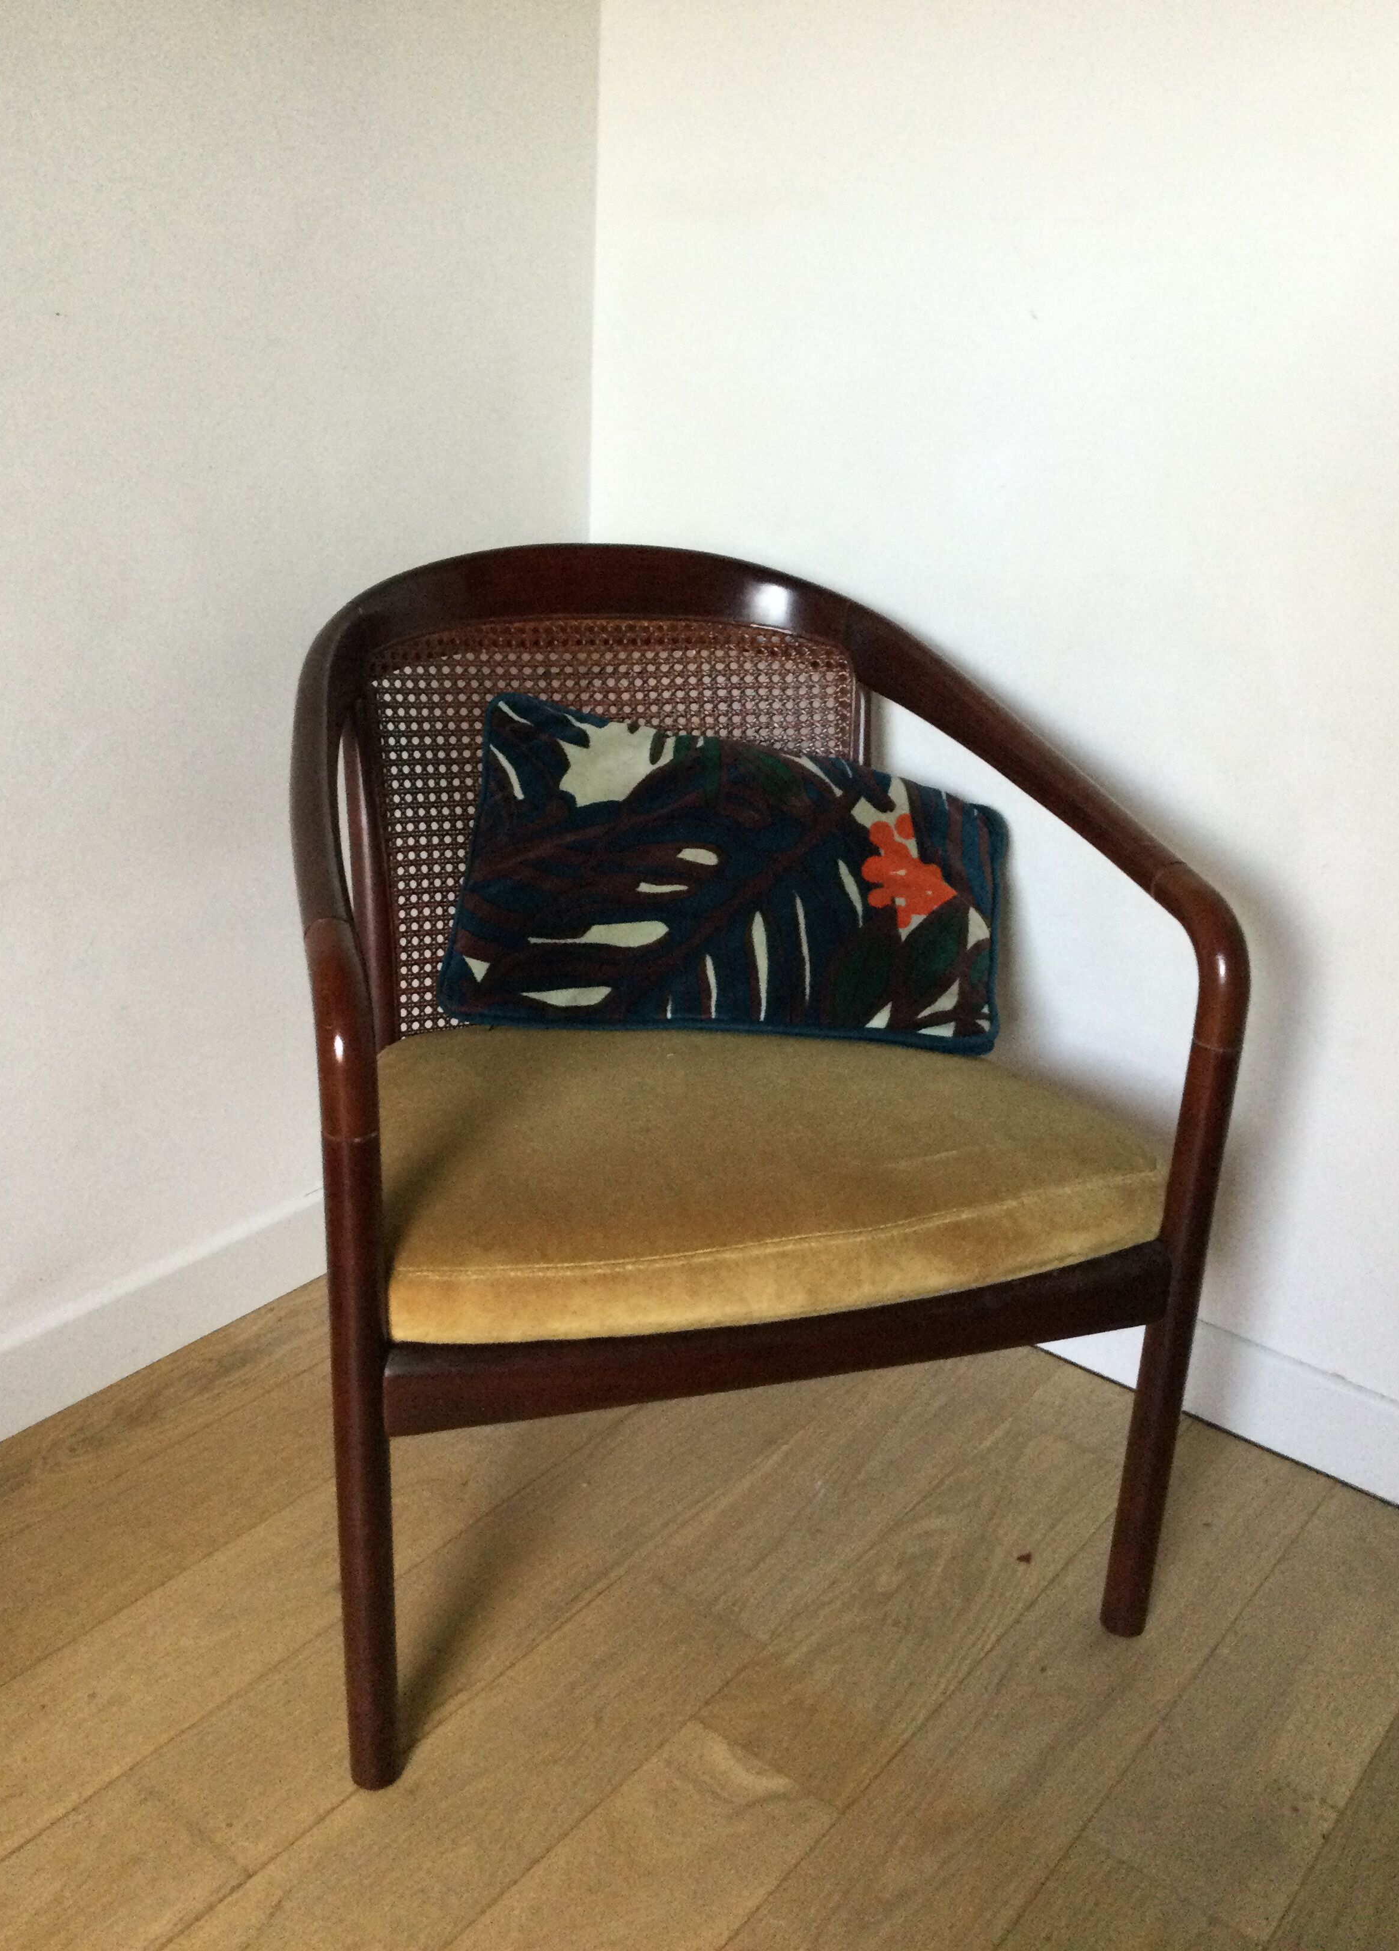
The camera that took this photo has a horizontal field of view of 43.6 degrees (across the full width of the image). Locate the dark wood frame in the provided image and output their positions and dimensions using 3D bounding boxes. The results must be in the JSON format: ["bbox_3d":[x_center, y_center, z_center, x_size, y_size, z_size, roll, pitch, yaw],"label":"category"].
[{"bbox_3d":[-0.019,0.079,1.466,0.641,0.767,0.667,-4,23,-17],"label":"dark wood frame"}]

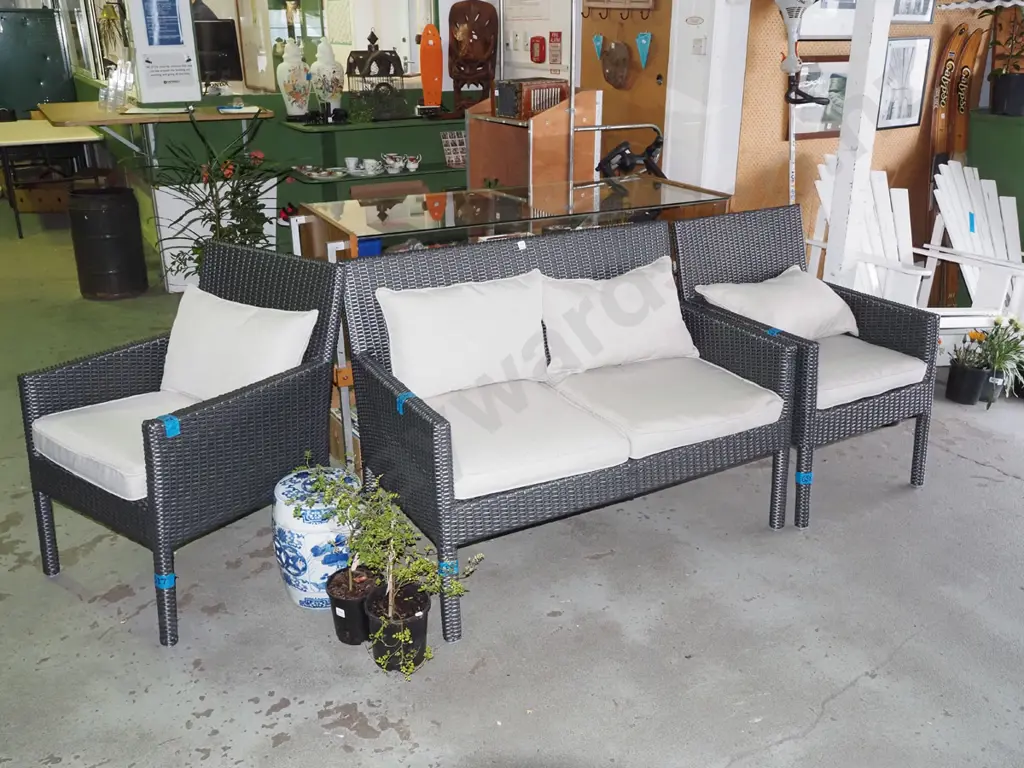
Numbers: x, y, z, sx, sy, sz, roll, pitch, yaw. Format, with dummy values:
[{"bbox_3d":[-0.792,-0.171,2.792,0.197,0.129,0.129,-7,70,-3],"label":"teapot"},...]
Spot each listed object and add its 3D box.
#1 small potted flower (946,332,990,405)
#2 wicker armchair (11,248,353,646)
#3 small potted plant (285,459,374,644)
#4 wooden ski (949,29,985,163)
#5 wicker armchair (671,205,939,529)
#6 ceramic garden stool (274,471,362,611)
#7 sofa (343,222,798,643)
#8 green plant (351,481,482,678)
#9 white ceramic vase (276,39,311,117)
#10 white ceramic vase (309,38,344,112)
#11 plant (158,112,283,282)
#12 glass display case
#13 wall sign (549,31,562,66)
[{"bbox_3d":[2.050,-0.081,3.969,0.180,0.330,0.170,11,23,27],"label":"small potted flower"},{"bbox_3d":[-0.912,0.105,2.550,0.626,0.872,0.698,13,24,33],"label":"wicker armchair"},{"bbox_3d":[-0.458,0.432,2.252,0.215,0.446,0.200,0,20,0],"label":"small potted plant"},{"bbox_3d":[2.517,-1.137,4.949,0.145,1.600,0.120,-12,16,-28],"label":"wooden ski"},{"bbox_3d":[0.991,-0.106,3.100,0.626,0.872,0.698,-11,22,-28],"label":"wicker armchair"},{"bbox_3d":[-0.541,0.447,2.550,0.283,0.350,0.283,-5,21,-13],"label":"ceramic garden stool"},{"bbox_3d":[0.182,0.049,2.683,1.196,0.872,0.698,-11,22,-27],"label":"sofa"},{"bbox_3d":[-0.237,0.479,2.251,0.320,0.490,0.280,-3,21,-7],"label":"green plant"},{"bbox_3d":[-1.377,-1.925,5.585,0.208,0.470,0.208,-5,21,-12],"label":"white ceramic vase"},{"bbox_3d":[-1.165,-1.940,5.611,0.209,0.472,0.209,-4,21,-10],"label":"white ceramic vase"},{"bbox_3d":[-1.229,-0.532,3.894,0.570,1.220,0.520,-7,22,-17],"label":"plant"},{"bbox_3d":[0.033,-0.294,3.612,1.576,0.898,0.672,-11,22,-26],"label":"glass display case"},{"bbox_3d":[0.289,-2.215,5.850,0.010,0.205,0.150,-12,23,-28],"label":"wall sign"}]

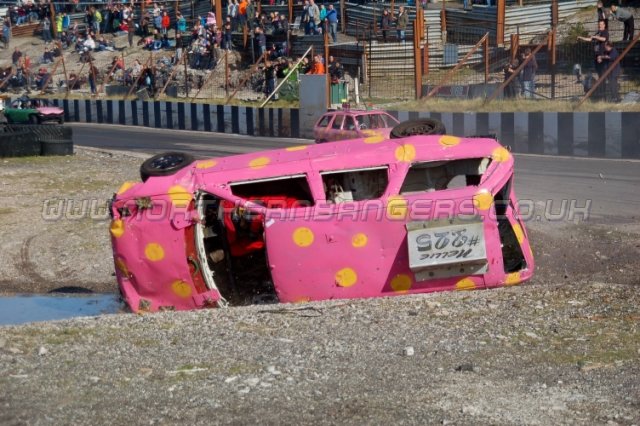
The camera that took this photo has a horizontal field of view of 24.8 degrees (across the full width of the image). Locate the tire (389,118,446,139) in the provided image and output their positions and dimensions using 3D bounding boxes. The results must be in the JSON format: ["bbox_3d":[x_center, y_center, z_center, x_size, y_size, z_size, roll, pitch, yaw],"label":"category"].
[{"bbox_3d":[1.045,-0.810,15.450,0.590,0.180,0.590,-5,25,2],"label":"tire"}]

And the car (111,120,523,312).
[{"bbox_3d":[-0.072,0.208,15.058,4.420,1.720,1.460,-6,26,13],"label":"car"}]

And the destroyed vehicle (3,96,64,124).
[{"bbox_3d":[-15.050,-5.270,76.000,1.620,1.360,3.750,-6,7,-44],"label":"destroyed vehicle"}]

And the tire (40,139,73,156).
[{"bbox_3d":[-8.110,-2.000,45.000,1.050,0.390,1.050,-2,5,-10],"label":"tire"}]

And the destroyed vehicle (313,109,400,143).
[{"bbox_3d":[1.470,-2.360,44.500,1.690,1.430,4.300,-3,6,-27],"label":"destroyed vehicle"}]

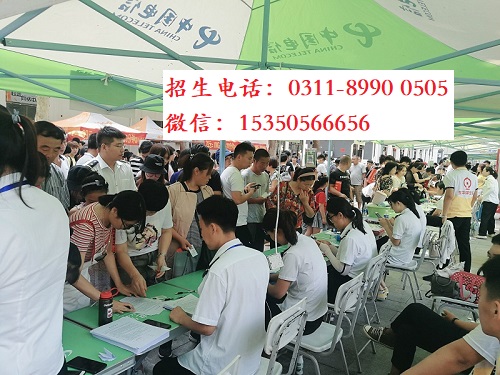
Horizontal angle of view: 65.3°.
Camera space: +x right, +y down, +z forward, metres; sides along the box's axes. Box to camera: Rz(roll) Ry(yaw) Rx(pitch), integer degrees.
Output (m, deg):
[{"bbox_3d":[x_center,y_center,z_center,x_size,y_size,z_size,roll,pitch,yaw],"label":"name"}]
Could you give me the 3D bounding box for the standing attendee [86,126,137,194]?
[{"bbox_3d":[-1.064,0.407,2.907,0.340,1.710,0.520,5,5,42],"label":"standing attendee"}]

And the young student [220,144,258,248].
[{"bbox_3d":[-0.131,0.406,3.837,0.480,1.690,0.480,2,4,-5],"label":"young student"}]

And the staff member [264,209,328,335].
[{"bbox_3d":[0.160,0.769,2.650,0.760,1.220,0.460,2,3,34],"label":"staff member"}]

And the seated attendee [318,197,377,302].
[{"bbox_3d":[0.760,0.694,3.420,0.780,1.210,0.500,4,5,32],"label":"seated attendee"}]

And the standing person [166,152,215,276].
[{"bbox_3d":[-0.478,0.518,3.003,0.500,1.570,0.400,-2,5,-44],"label":"standing person"}]

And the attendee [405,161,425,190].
[{"bbox_3d":[3.354,0.322,8.000,0.450,1.620,0.460,2,3,32],"label":"attendee"}]

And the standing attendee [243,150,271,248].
[{"bbox_3d":[0.059,0.449,4.150,0.480,1.720,0.380,-2,3,-37],"label":"standing attendee"}]

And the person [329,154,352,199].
[{"bbox_3d":[1.402,0.321,6.156,0.500,1.680,0.420,0,5,-32],"label":"person"}]

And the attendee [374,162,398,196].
[{"bbox_3d":[2.450,0.378,7.000,0.420,1.600,0.460,2,3,34],"label":"attendee"}]

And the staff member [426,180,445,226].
[{"bbox_3d":[3.339,0.552,6.800,0.780,1.270,0.480,2,3,34],"label":"staff member"}]

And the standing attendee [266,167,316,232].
[{"bbox_3d":[0.447,0.537,4.200,0.500,1.540,0.420,-2,3,-34],"label":"standing attendee"}]

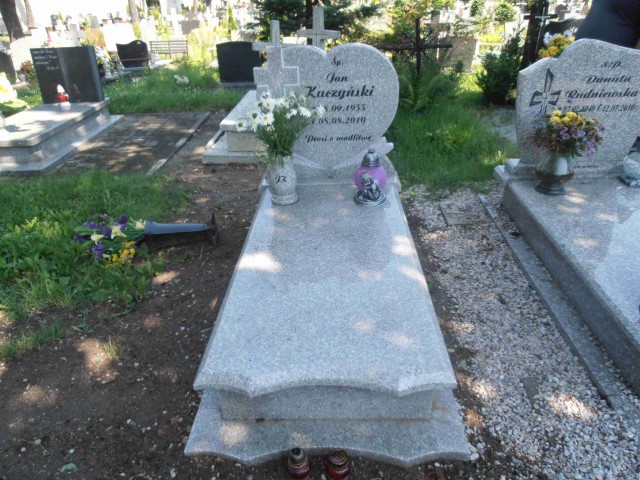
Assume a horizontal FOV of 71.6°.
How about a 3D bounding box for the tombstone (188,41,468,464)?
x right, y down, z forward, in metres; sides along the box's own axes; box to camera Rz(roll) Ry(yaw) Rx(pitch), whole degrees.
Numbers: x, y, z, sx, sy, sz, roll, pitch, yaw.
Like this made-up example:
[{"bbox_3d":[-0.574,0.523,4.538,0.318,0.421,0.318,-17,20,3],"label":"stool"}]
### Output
[{"bbox_3d":[0.031,-0.204,2.129,1.000,1.190,2.000,-1,30,2],"label":"tombstone"}]

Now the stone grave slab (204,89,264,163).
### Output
[{"bbox_3d":[-0.583,-1.366,5.024,1.100,0.380,1.800,-1,30,2],"label":"stone grave slab"}]

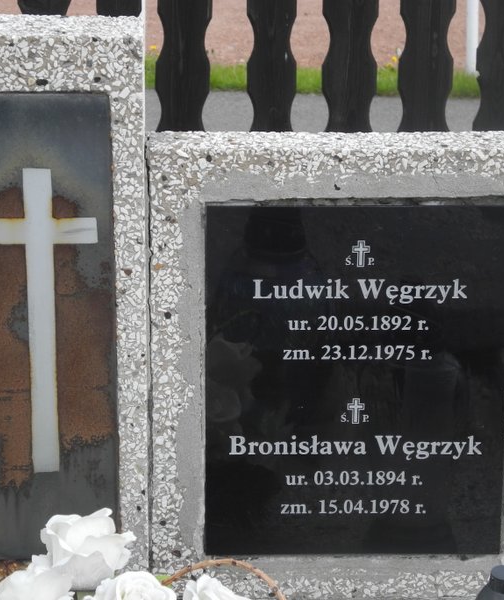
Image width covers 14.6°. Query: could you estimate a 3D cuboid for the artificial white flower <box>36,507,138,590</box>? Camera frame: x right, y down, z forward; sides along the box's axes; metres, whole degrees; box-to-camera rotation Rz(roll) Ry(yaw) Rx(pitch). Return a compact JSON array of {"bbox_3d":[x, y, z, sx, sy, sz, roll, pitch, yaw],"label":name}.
[{"bbox_3d":[-0.207,0.309,2.432,0.129,0.100,0.118,0,18,-2],"label":"artificial white flower"}]

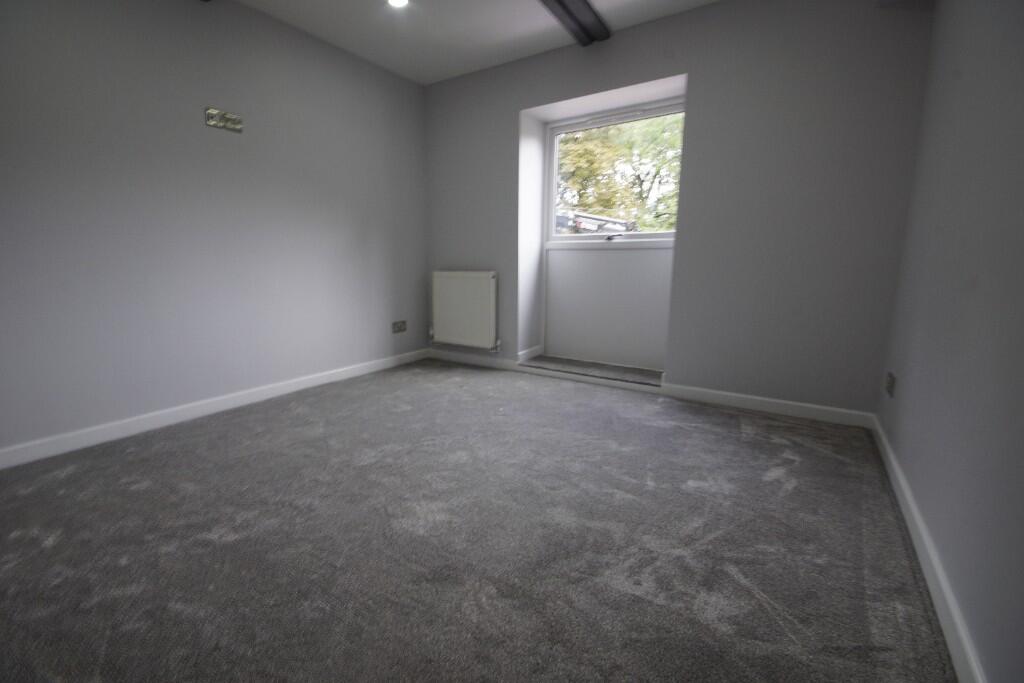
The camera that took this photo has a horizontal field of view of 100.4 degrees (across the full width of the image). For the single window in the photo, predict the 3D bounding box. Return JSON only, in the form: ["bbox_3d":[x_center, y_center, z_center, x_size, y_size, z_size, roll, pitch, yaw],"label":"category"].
[{"bbox_3d":[0.740,-1.191,3.156,1.016,0.889,0.070,7,13,34],"label":"single window"}]

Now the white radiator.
[{"bbox_3d":[-0.409,-0.271,3.555,0.634,0.605,0.101,7,13,34],"label":"white radiator"}]

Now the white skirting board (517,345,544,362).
[{"bbox_3d":[0.153,0.106,3.500,0.018,0.088,0.355,7,13,33],"label":"white skirting board"}]

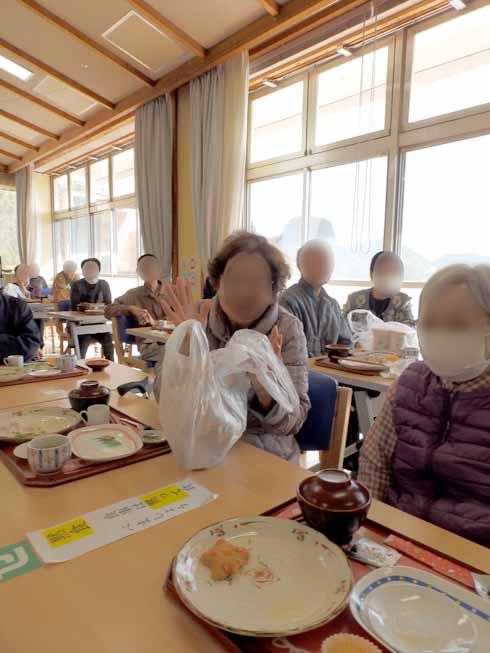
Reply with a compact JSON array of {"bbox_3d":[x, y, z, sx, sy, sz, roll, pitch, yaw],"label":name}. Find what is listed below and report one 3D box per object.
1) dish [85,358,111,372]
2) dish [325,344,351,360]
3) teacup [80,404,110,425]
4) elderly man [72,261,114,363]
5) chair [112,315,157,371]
[{"bbox_3d":[-0.649,0.175,1.839,0.101,0.039,0.101,-1,7,-17],"label":"dish"},{"bbox_3d":[0.432,0.124,1.940,0.116,0.068,0.116,1,7,0],"label":"dish"},{"bbox_3d":[-0.415,0.249,1.153,0.083,0.052,0.062,-1,7,-19],"label":"teacup"},{"bbox_3d":[-1.460,-0.011,4.150,0.500,1.230,0.720,-3,8,-31],"label":"elderly man"},{"bbox_3d":[-0.686,0.316,3.331,0.460,0.800,0.530,-5,9,-43],"label":"chair"}]

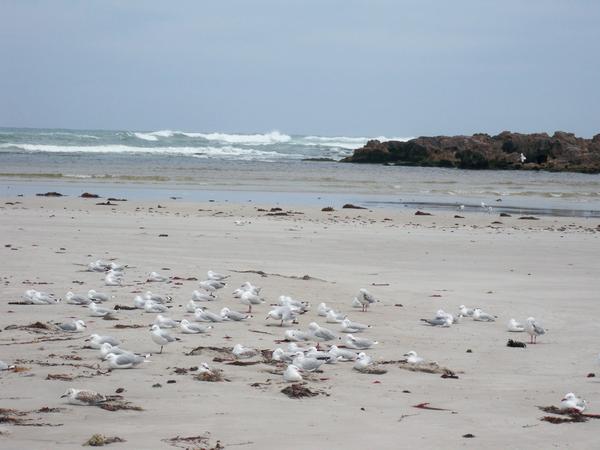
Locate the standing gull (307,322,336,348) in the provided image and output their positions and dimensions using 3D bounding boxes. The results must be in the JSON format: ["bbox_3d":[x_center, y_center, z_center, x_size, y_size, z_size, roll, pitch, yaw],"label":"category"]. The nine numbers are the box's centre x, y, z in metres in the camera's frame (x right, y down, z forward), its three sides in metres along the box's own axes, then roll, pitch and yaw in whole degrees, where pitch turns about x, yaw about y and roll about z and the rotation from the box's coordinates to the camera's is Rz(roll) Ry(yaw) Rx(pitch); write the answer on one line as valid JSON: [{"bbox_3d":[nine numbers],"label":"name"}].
[{"bbox_3d":[0.246,1.174,19.232,0.360,0.285,0.140,0,3,-26],"label":"standing gull"}]

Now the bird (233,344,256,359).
[{"bbox_3d":[-0.527,1.247,17.938,0.340,0.155,0.140,0,3,-32],"label":"bird"}]

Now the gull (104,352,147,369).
[{"bbox_3d":[-1.401,1.104,14.868,0.370,0.130,0.140,1,3,-13],"label":"gull"}]

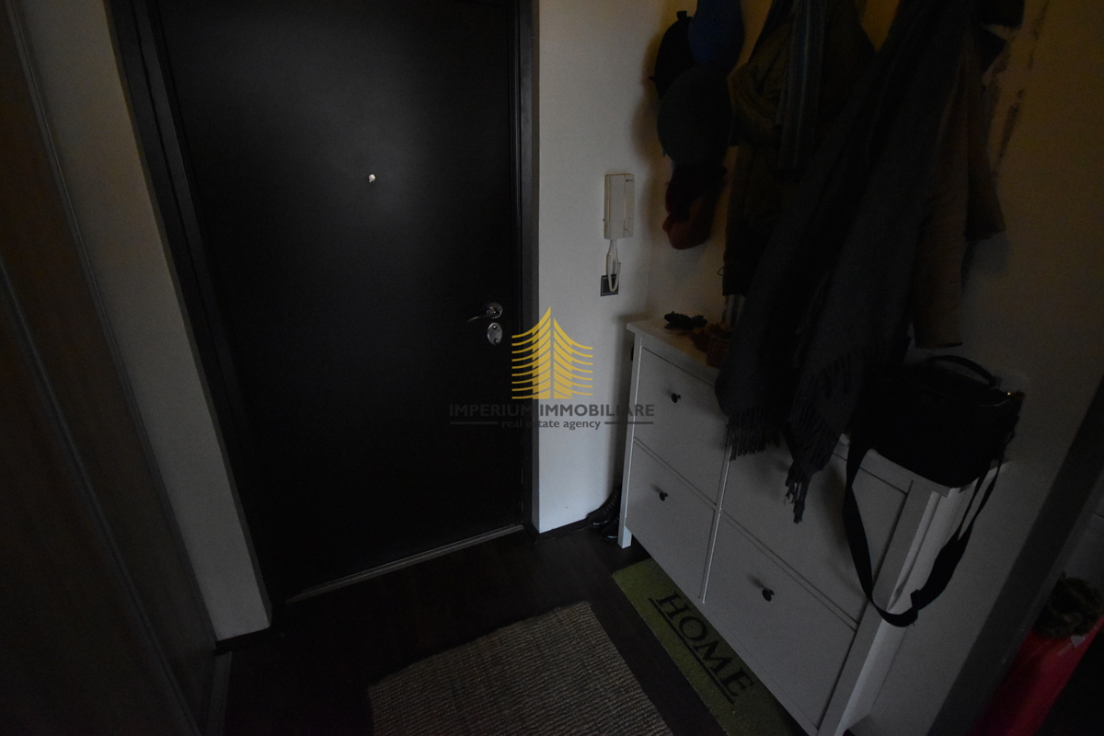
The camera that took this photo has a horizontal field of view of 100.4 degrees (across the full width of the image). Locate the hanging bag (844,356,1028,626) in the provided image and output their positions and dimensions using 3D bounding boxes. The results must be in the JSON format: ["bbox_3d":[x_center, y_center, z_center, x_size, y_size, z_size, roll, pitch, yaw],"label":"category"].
[{"bbox_3d":[0.732,0.224,0.935,0.180,0.490,0.220,-7,23,-22],"label":"hanging bag"}]

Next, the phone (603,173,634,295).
[{"bbox_3d":[0.241,-0.491,1.733,0.090,0.432,0.053,-7,23,-22],"label":"phone"}]

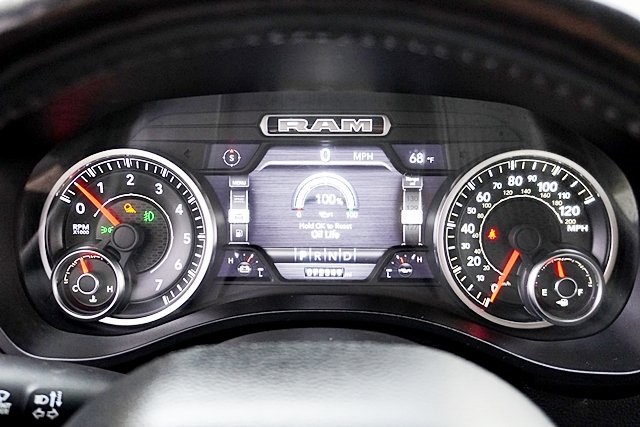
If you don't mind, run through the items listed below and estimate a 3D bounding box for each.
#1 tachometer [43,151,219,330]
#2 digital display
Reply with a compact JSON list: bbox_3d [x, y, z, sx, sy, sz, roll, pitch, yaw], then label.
[{"bbox_3d":[-0.125,0.015,0.465,0.115,0.115,0.022,0,0,2],"label":"tachometer"},{"bbox_3d":[0.004,0.000,0.470,0.156,0.089,0.012,0,0,2],"label":"digital display"}]

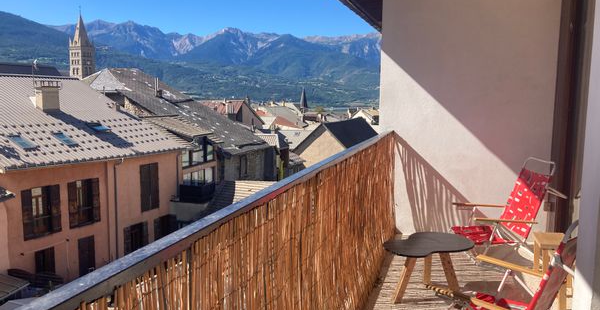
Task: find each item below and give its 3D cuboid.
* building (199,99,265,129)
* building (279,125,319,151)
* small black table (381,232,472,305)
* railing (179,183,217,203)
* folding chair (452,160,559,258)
[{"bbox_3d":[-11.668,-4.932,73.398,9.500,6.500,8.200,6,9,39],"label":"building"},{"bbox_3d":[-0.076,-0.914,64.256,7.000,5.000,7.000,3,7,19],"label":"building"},{"bbox_3d":[0.859,0.776,3.321,0.645,0.352,0.459,-4,8,-32],"label":"small black table"},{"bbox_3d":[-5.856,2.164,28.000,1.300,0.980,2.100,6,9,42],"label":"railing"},{"bbox_3d":[1.693,0.445,4.087,0.625,0.838,0.605,1,7,3],"label":"folding chair"}]

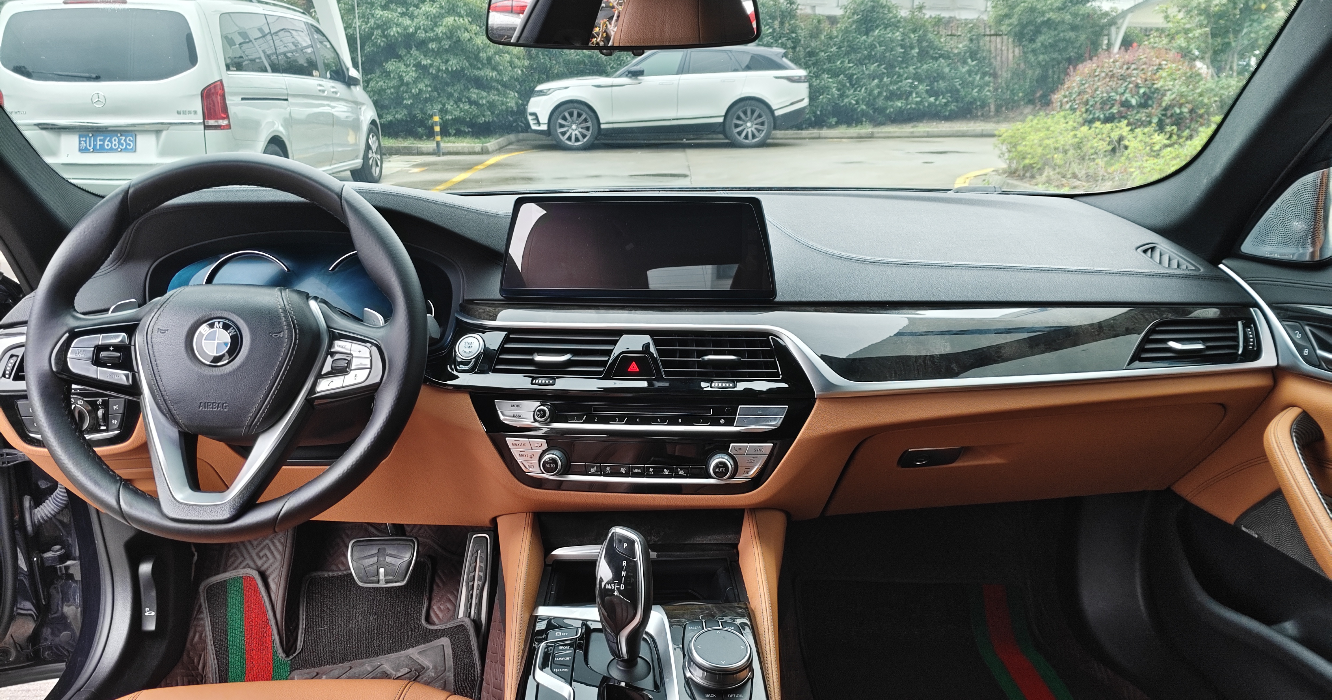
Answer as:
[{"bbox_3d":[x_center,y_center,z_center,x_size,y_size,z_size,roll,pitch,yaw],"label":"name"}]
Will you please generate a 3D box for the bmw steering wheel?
[{"bbox_3d":[-0.420,-0.005,0.975,0.376,0.374,0.110,-1,-7,-3],"label":"bmw steering wheel"}]

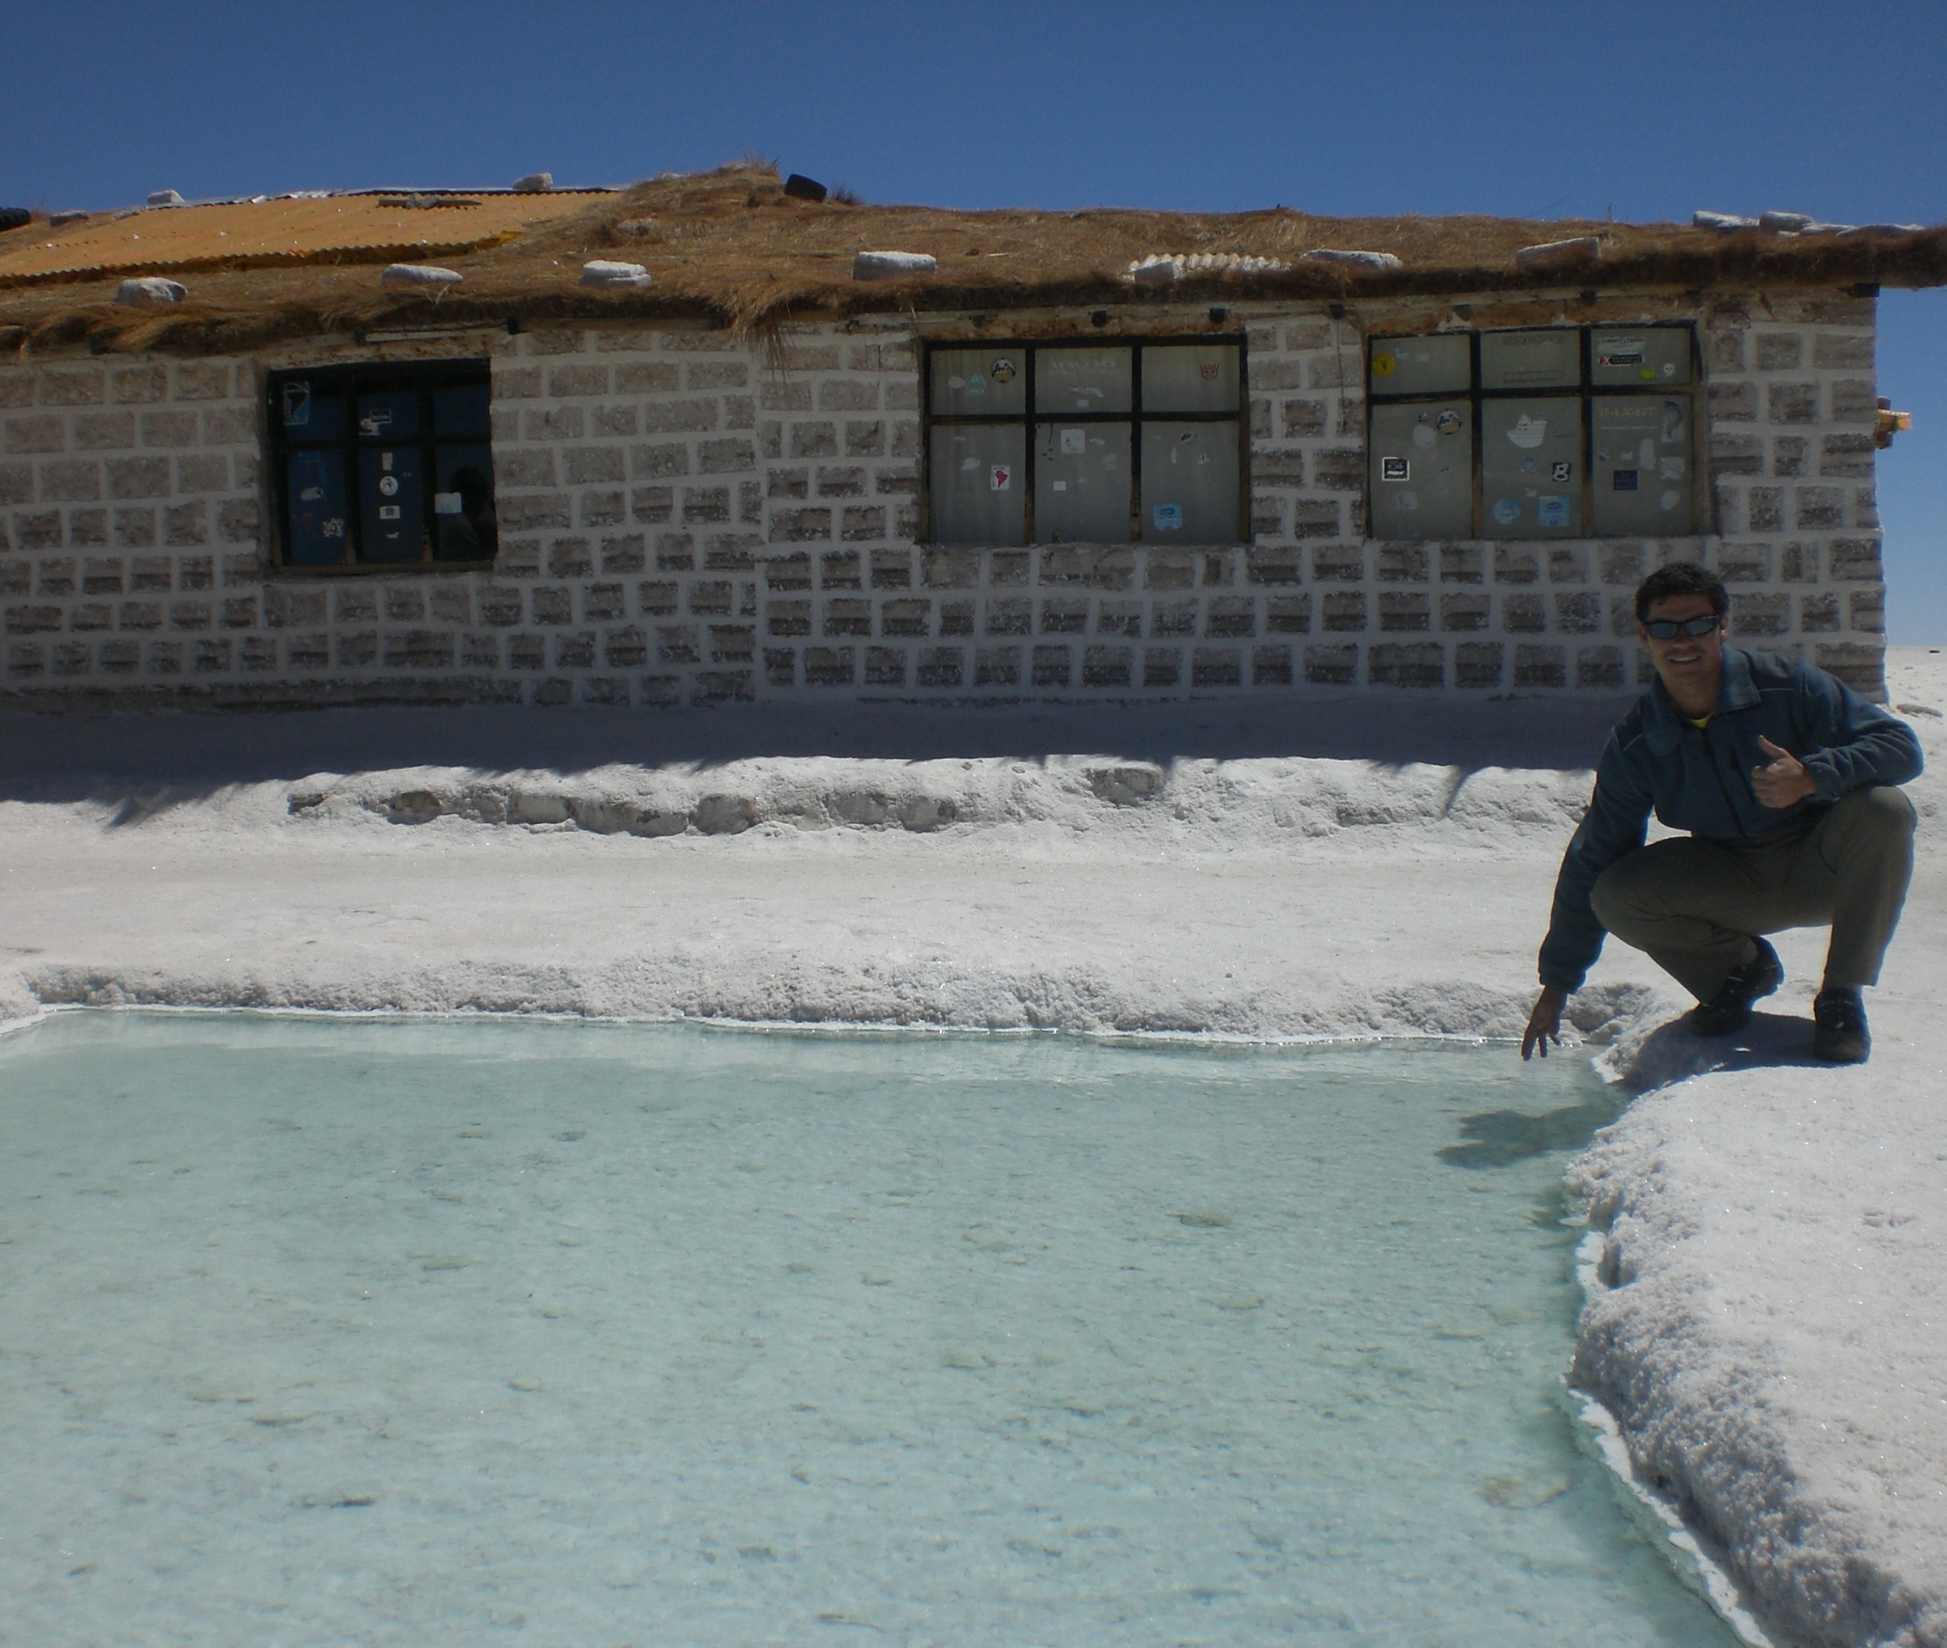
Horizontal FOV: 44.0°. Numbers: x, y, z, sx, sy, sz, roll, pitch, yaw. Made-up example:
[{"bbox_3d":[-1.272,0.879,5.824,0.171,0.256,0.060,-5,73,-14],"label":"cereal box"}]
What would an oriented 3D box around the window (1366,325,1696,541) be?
[{"bbox_3d":[2.933,-2.057,12.750,1.740,1.120,0.100,1,4,13],"label":"window"}]

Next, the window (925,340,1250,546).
[{"bbox_3d":[0.608,-2.073,13.200,1.780,1.120,0.100,1,4,13],"label":"window"}]

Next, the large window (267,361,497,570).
[{"bbox_3d":[-3.408,-2.050,13.900,1.460,1.170,0.100,1,4,16],"label":"large window"}]

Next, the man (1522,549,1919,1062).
[{"bbox_3d":[1.494,-0.030,4.800,0.770,0.970,0.690,2,4,20],"label":"man"}]

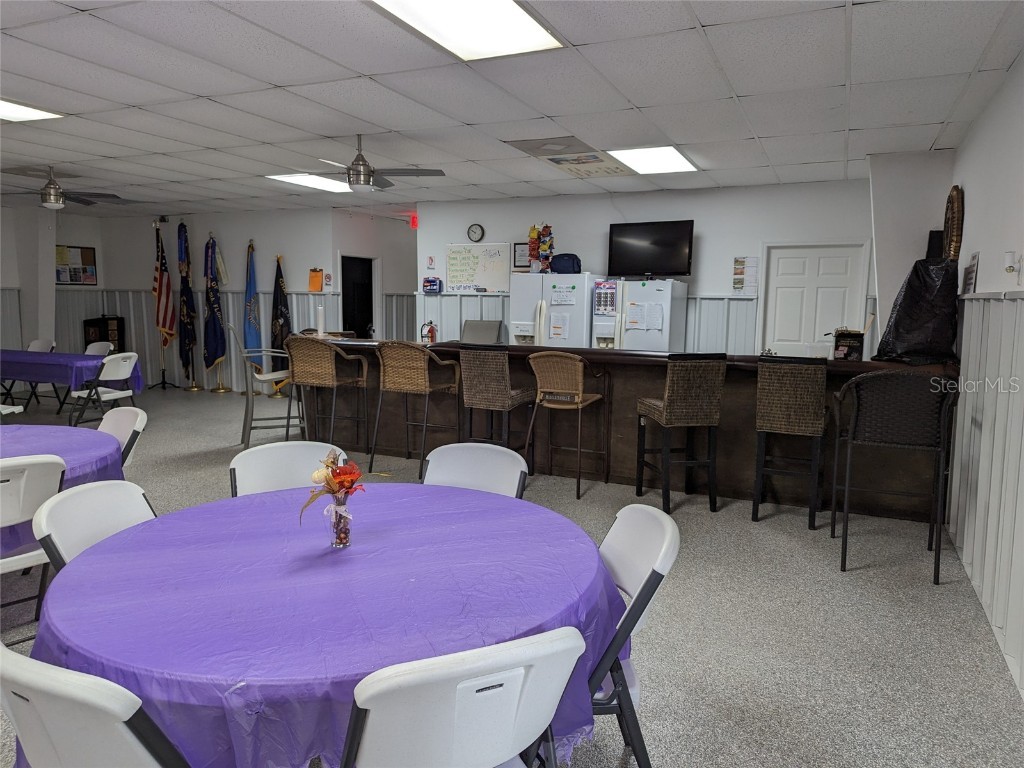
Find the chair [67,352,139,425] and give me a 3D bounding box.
[{"bbox_3d":[-4.188,0.105,7.308,0.520,0.840,0.470,3,7,16],"label":"chair"}]

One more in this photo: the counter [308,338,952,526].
[{"bbox_3d":[0.450,0.233,5.817,5.400,1.067,0.720,4,8,24],"label":"counter"}]

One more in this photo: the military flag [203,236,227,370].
[{"bbox_3d":[-4.403,-1.178,10.509,0.300,2.002,0.210,4,8,24],"label":"military flag"}]

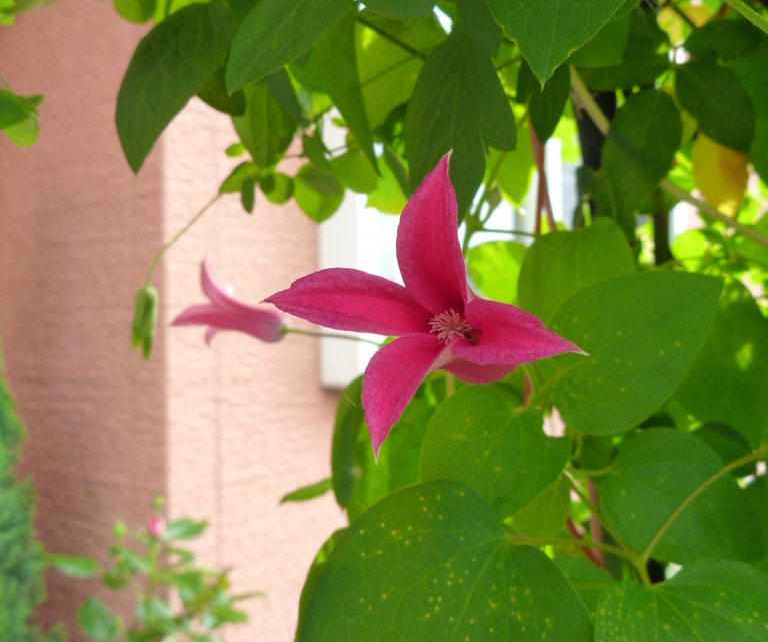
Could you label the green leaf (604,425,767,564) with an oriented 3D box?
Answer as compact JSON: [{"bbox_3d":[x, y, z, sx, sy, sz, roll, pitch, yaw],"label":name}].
[{"bbox_3d":[0.130,0.077,0.360,0.071,0.061,0.030,-1,0,12],"label":"green leaf"}]

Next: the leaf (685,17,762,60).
[{"bbox_3d":[0.193,-0.160,0.470,0.046,0.026,0.025,-1,0,12],"label":"leaf"}]

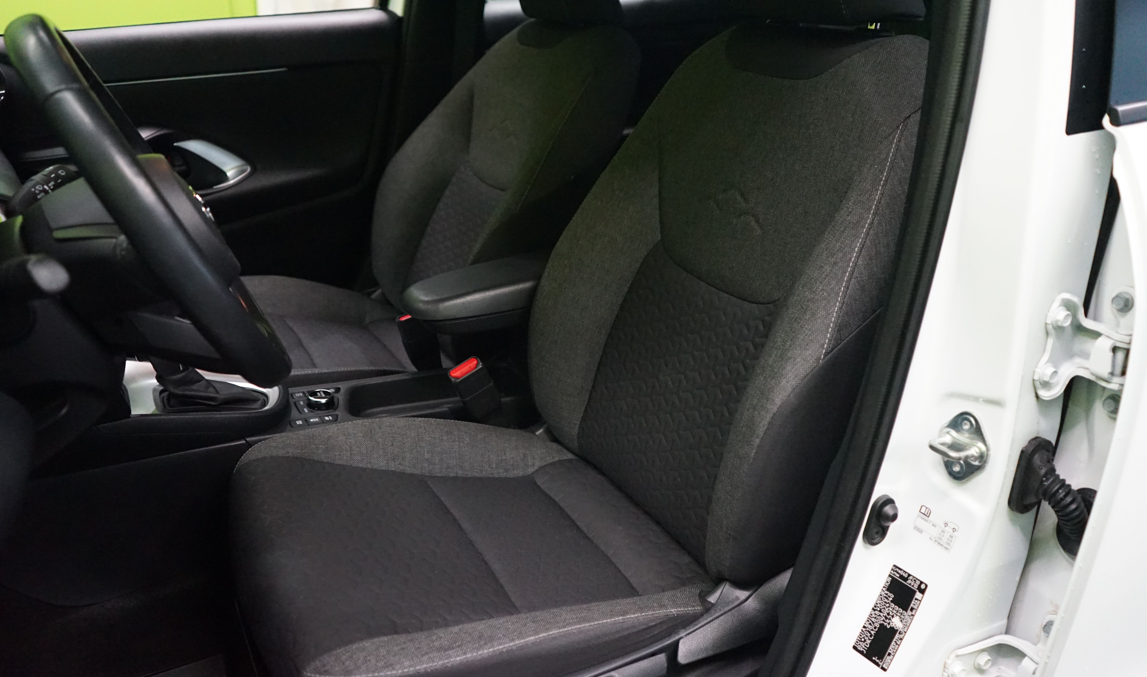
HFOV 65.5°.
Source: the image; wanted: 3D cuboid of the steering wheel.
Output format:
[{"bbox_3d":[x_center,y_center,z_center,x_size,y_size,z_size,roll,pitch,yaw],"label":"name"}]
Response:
[{"bbox_3d":[-0.371,-0.107,0.787,0.100,0.370,0.370,-34,32,-12],"label":"steering wheel"}]

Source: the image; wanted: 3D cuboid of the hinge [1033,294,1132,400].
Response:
[{"bbox_3d":[0.439,0.008,0.764,0.062,0.095,0.060,-11,24,-24],"label":"hinge"}]

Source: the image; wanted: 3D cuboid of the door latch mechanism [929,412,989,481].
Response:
[{"bbox_3d":[0.354,0.098,0.815,0.032,0.066,0.053,-11,24,-24],"label":"door latch mechanism"}]

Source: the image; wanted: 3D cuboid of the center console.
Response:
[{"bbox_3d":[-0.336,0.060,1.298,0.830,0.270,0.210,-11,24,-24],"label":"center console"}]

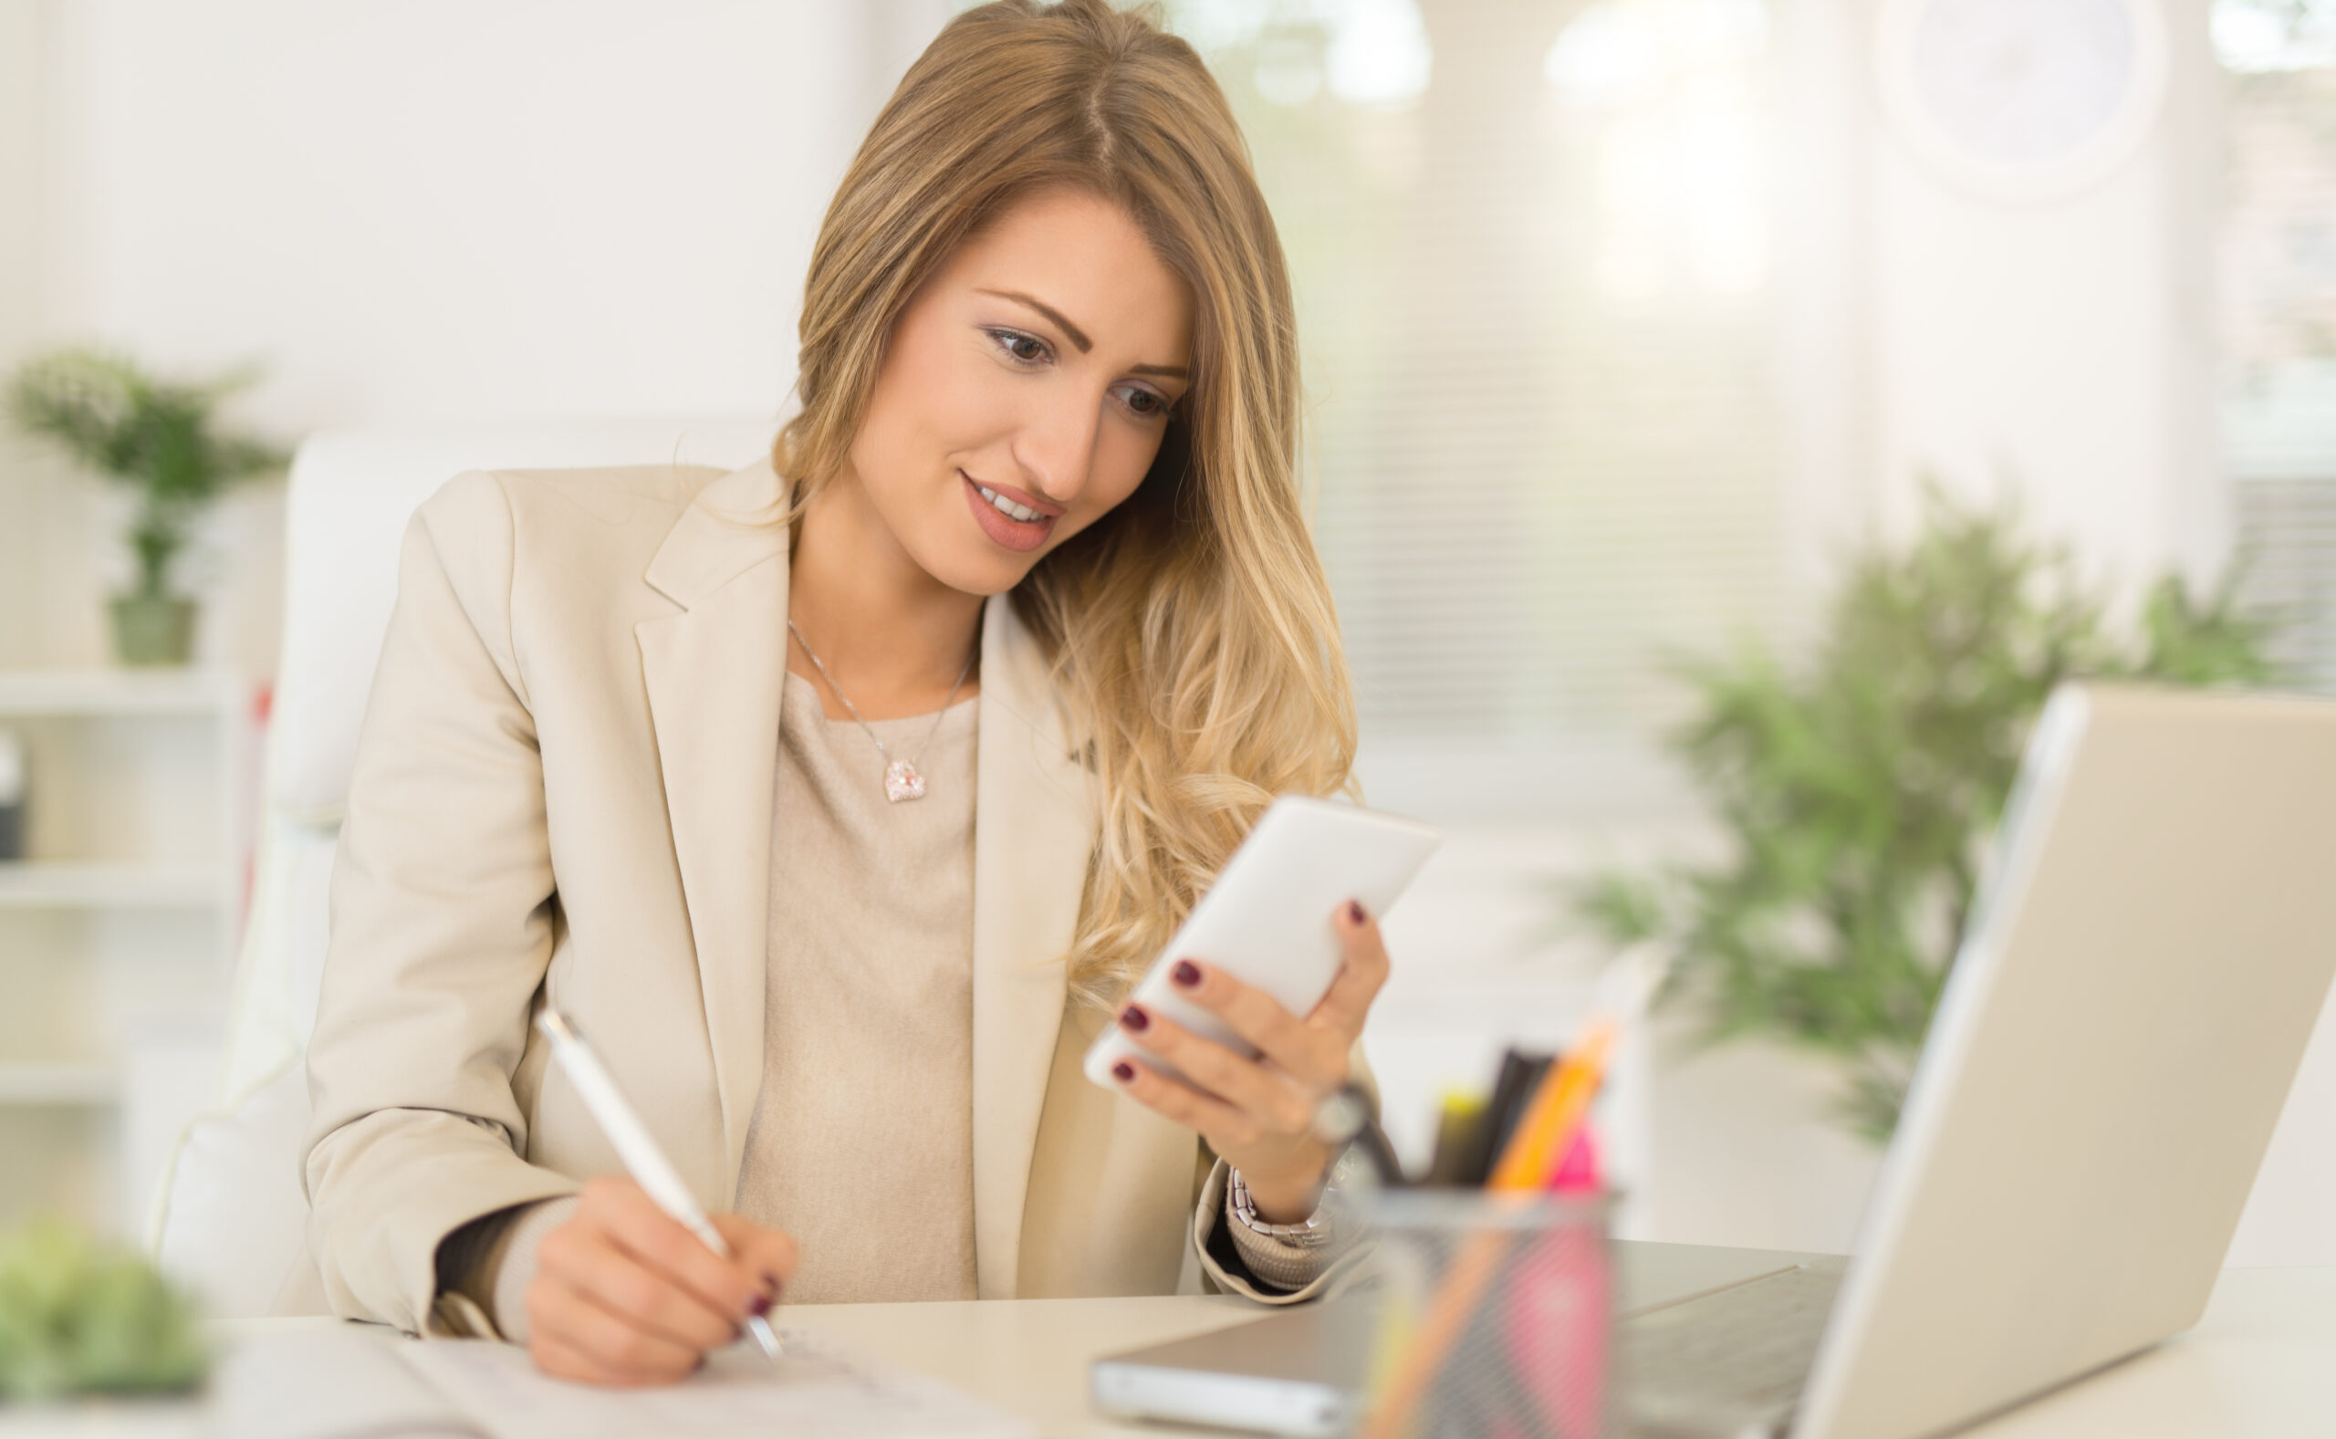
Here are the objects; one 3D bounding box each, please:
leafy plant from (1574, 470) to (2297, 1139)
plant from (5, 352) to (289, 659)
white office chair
[{"bbox_3d":[0.711,0.399,2.942,0.640,1.199,0.620,-1,-1,0],"label":"leafy plant"},{"bbox_3d":[-1.072,-0.218,3.406,0.285,0.326,0.270,-1,-1,0],"label":"plant"},{"bbox_3d":[-0.171,0.414,1.412,0.610,1.139,0.660,-1,-1,-2],"label":"white office chair"}]

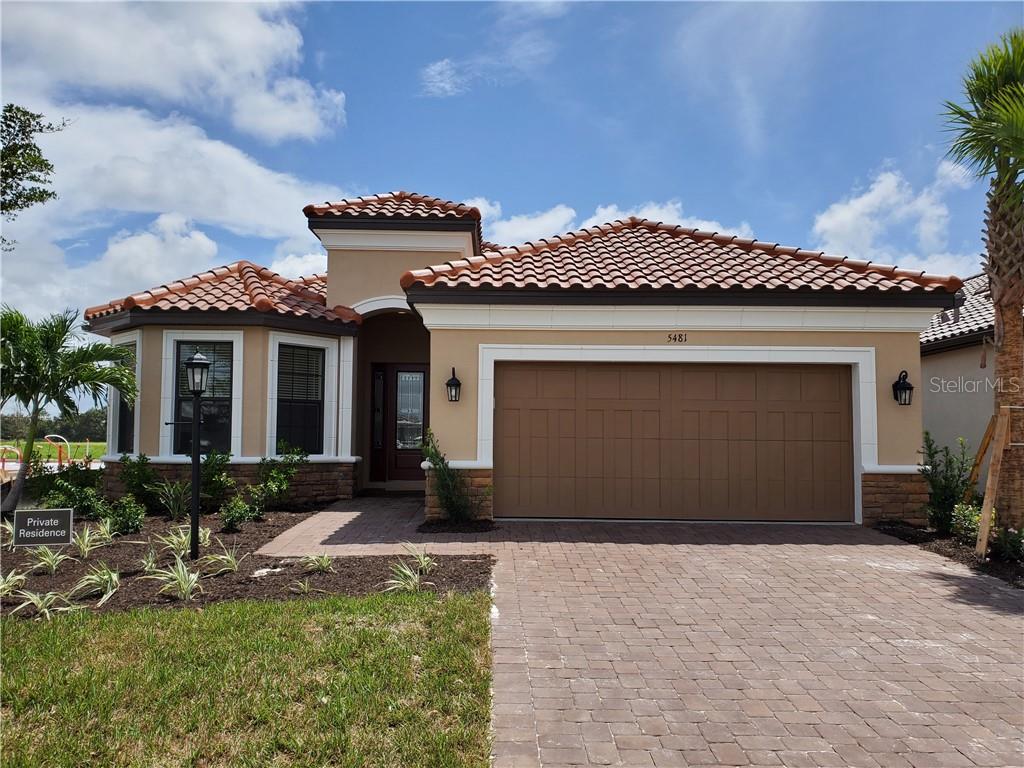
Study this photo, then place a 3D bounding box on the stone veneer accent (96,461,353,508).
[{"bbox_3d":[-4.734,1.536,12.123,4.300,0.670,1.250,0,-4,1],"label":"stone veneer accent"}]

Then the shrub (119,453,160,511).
[{"bbox_3d":[-5.490,1.451,11.334,0.624,0.850,0.620,0,-3,1],"label":"shrub"}]

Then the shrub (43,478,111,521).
[{"bbox_3d":[-5.965,1.588,10.533,0.941,0.530,0.750,0,-3,1],"label":"shrub"}]

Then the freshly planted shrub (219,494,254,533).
[{"bbox_3d":[-3.426,1.610,9.564,0.443,0.467,0.450,0,-4,1],"label":"freshly planted shrub"}]

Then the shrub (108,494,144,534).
[{"bbox_3d":[-4.731,1.597,9.414,0.460,0.484,0.460,0,-4,1],"label":"shrub"}]

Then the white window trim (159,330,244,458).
[{"bbox_3d":[-4.895,0.157,12.181,1.289,1.994,0.100,0,-3,1],"label":"white window trim"}]

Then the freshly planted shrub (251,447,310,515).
[{"bbox_3d":[-3.289,1.379,10.882,0.809,0.977,0.750,0,-4,1],"label":"freshly planted shrub"}]

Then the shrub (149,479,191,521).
[{"bbox_3d":[-4.674,1.588,10.510,0.647,0.536,0.600,0,-3,1],"label":"shrub"}]

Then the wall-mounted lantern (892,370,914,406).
[{"bbox_3d":[5.167,0.057,10.164,0.210,0.455,0.260,0,-3,1],"label":"wall-mounted lantern"}]

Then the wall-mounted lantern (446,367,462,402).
[{"bbox_3d":[-0.769,0.012,10.272,0.204,0.460,0.260,0,-3,1],"label":"wall-mounted lantern"}]

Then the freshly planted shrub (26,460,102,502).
[{"bbox_3d":[-7.133,1.577,12.258,1.224,0.649,0.850,0,-3,1],"label":"freshly planted shrub"}]

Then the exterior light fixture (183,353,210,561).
[{"bbox_3d":[-3.238,0.726,7.868,0.265,2.150,0.265,0,-4,1],"label":"exterior light fixture"}]

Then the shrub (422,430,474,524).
[{"bbox_3d":[-0.819,1.206,9.922,0.661,1.195,0.580,0,-4,1],"label":"shrub"}]

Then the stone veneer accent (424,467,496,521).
[{"bbox_3d":[-0.701,1.466,10.326,0.920,0.690,0.300,0,-4,1],"label":"stone veneer accent"}]

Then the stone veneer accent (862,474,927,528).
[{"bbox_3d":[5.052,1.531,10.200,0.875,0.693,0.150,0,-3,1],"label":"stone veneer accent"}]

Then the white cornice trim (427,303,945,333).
[{"bbox_3d":[2.194,-0.873,10.301,6.996,0.306,0.200,0,-3,1],"label":"white cornice trim"}]

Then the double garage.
[{"bbox_3d":[2.194,0.778,10.478,4.877,2.134,0.100,0,-4,1],"label":"double garage"}]

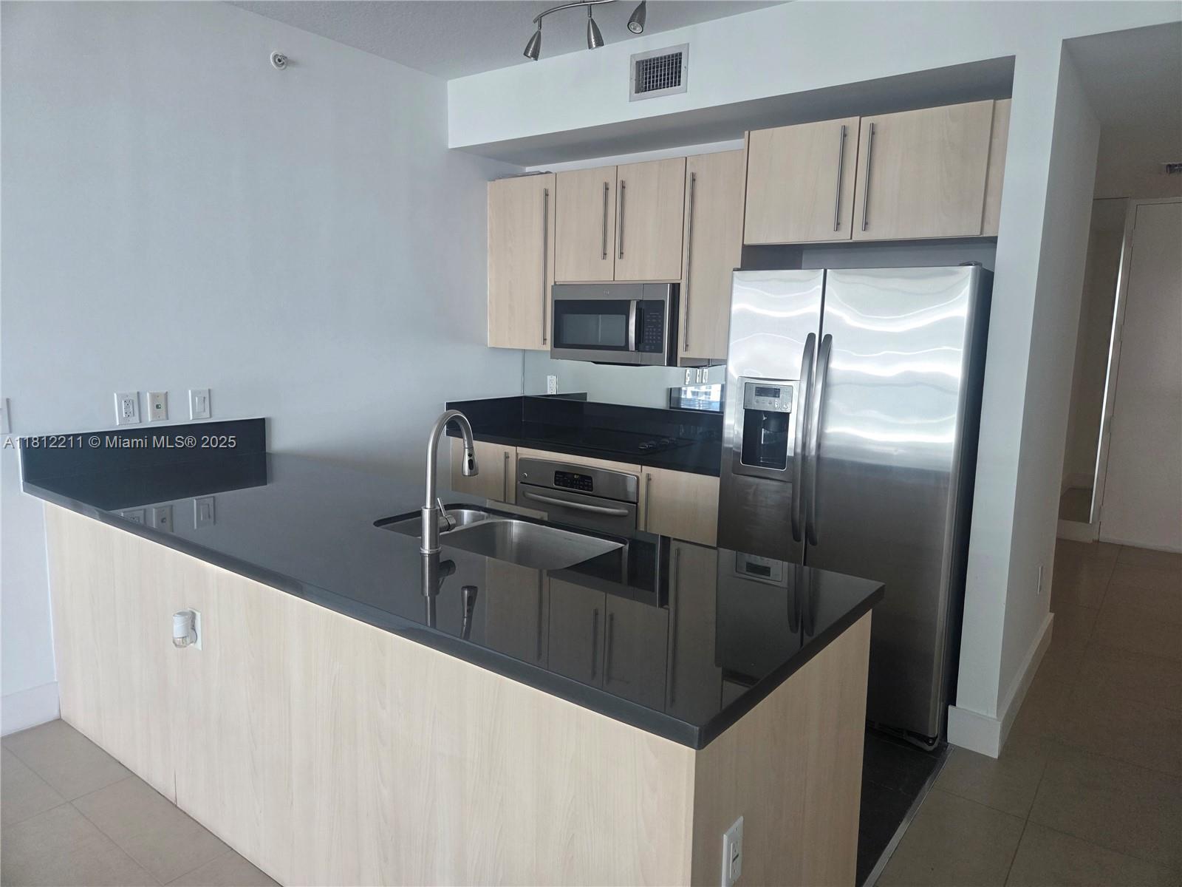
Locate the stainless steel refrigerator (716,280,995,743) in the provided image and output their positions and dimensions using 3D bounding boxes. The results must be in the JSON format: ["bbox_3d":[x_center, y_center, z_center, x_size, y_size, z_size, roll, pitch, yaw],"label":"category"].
[{"bbox_3d":[1.104,0.180,3.308,0.911,1.762,0.741,8,10,36],"label":"stainless steel refrigerator"}]

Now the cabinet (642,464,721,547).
[{"bbox_3d":[0.398,0.499,3.590,0.424,0.750,0.050,8,10,36],"label":"cabinet"}]

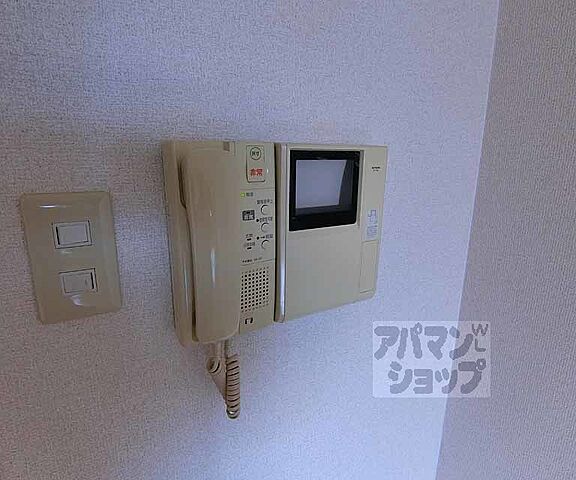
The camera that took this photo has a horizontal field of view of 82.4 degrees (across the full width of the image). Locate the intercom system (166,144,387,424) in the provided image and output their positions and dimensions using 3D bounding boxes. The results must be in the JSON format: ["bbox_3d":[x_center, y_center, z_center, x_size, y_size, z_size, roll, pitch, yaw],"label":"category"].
[{"bbox_3d":[-0.002,0.047,0.394,0.248,0.308,0.064,-6,14,-29],"label":"intercom system"}]

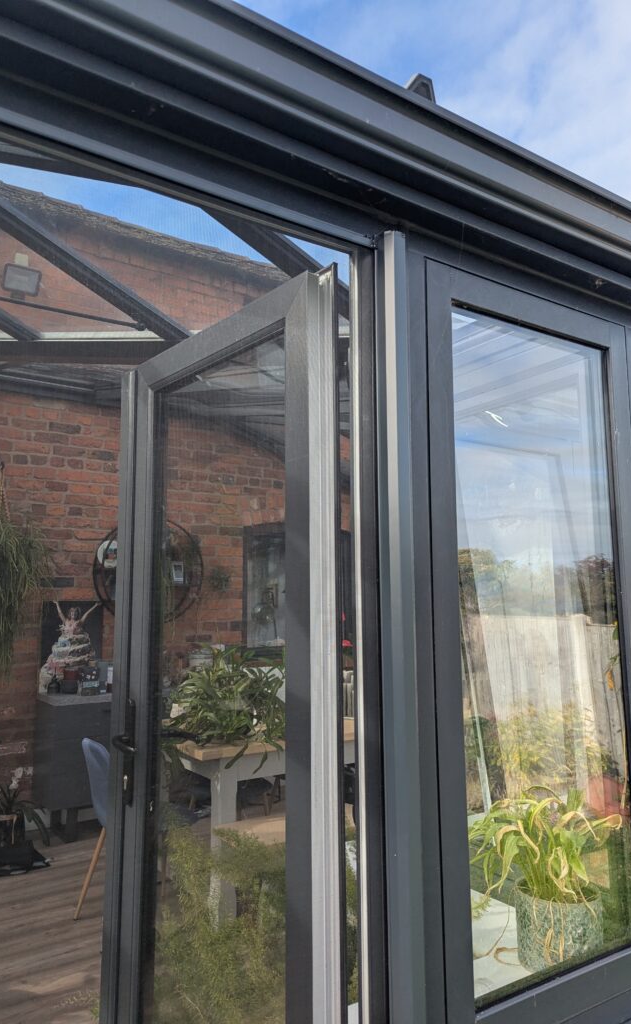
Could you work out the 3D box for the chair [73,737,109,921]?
[{"bbox_3d":[-0.824,1.433,3.246,0.530,0.840,0.460,5,-10,-32],"label":"chair"}]

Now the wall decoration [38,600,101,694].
[{"bbox_3d":[-1.637,0.904,4.779,0.400,0.600,0.030,4,-9,-27],"label":"wall decoration"}]

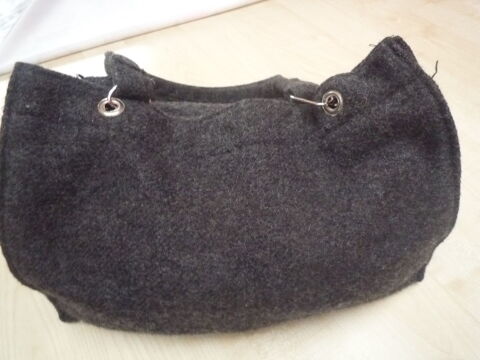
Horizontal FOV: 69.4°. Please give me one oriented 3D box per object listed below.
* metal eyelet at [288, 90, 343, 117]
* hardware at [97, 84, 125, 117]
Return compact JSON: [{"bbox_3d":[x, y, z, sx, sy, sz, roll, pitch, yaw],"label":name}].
[{"bbox_3d":[0.067,-0.067,0.300,0.047,0.014,0.024,3,86,15],"label":"metal eyelet"},{"bbox_3d":[-0.108,-0.066,0.288,0.022,0.013,0.028,1,73,-6],"label":"hardware"}]

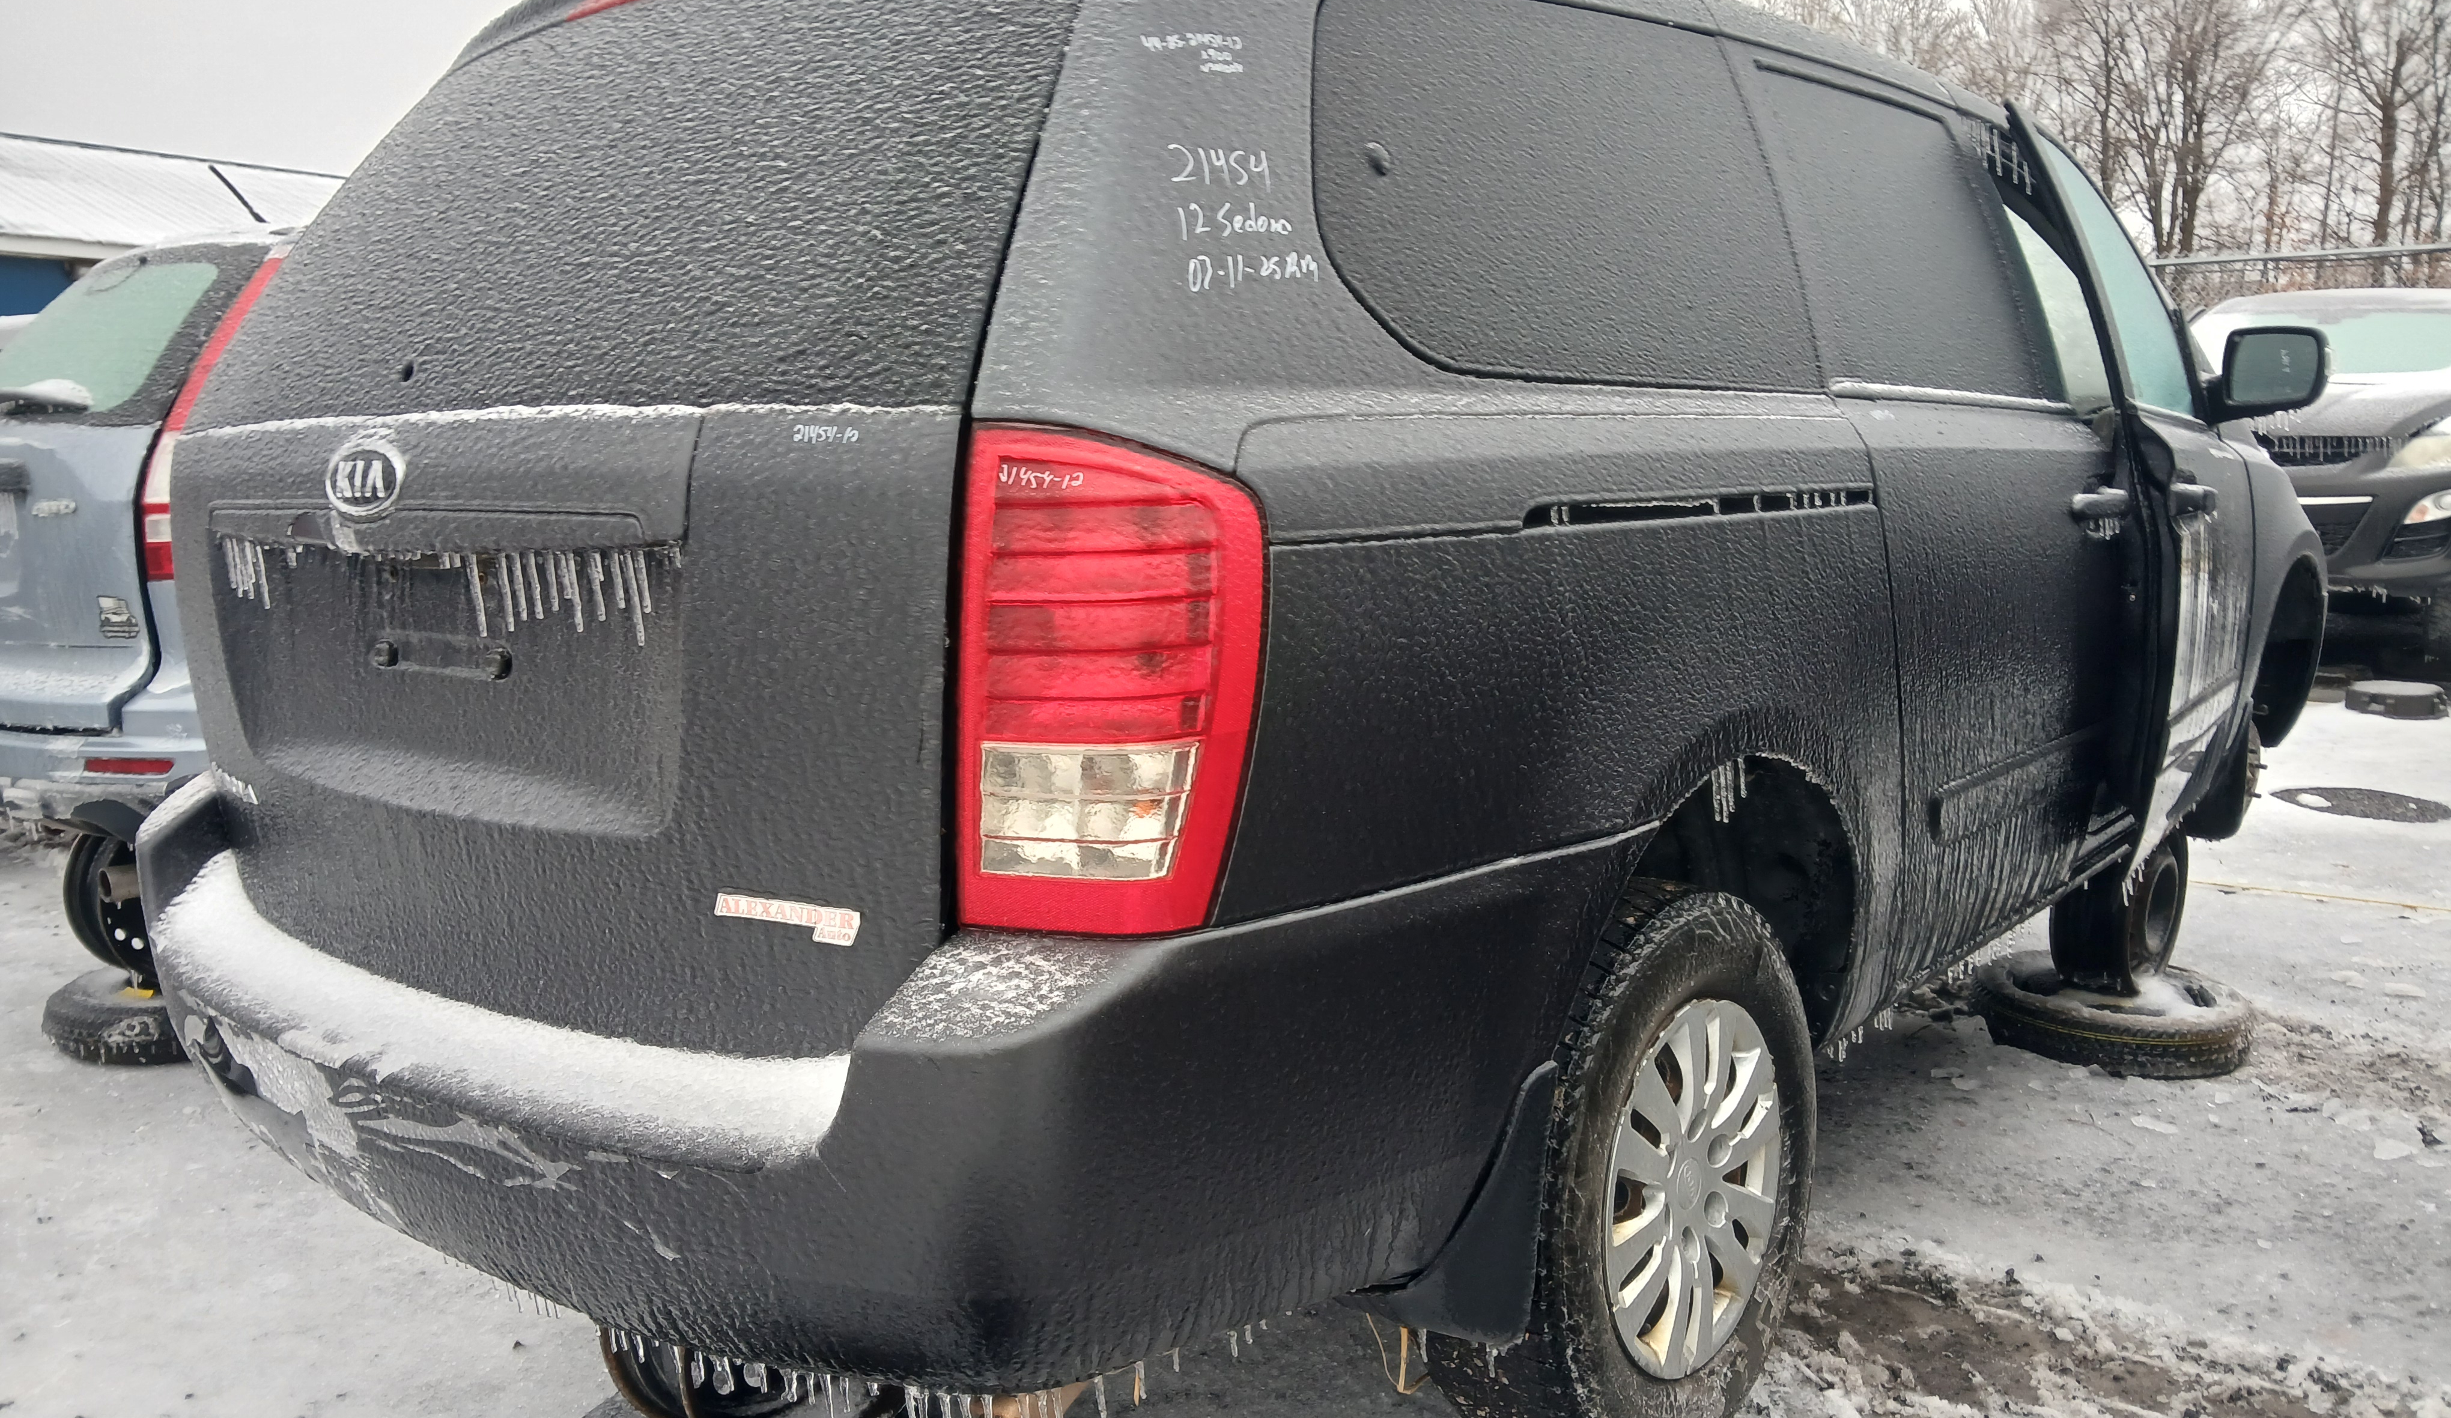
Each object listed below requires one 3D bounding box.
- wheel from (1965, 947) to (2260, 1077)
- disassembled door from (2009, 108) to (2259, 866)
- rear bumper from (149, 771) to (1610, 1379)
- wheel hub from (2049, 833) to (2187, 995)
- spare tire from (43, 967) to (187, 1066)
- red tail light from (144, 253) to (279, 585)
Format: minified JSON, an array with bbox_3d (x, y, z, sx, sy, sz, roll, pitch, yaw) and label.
[{"bbox_3d":[2.018,0.690,4.206,0.590,0.135,0.590,-2,7,0],"label":"wheel"},{"bbox_3d":[1.808,-0.422,3.614,0.280,1.340,1.060,2,8,36],"label":"disassembled door"},{"bbox_3d":[-0.588,0.343,2.247,1.950,0.480,0.940,3,9,41],"label":"rear bumper"},{"bbox_3d":[1.961,0.404,4.078,0.200,0.440,0.440,4,9,41],"label":"wheel hub"},{"bbox_3d":[-2.610,0.722,4.610,0.610,0.170,0.610,-2,7,0],"label":"spare tire"},{"bbox_3d":[-2.112,-0.636,3.922,0.200,0.710,0.380,4,9,41],"label":"red tail light"}]

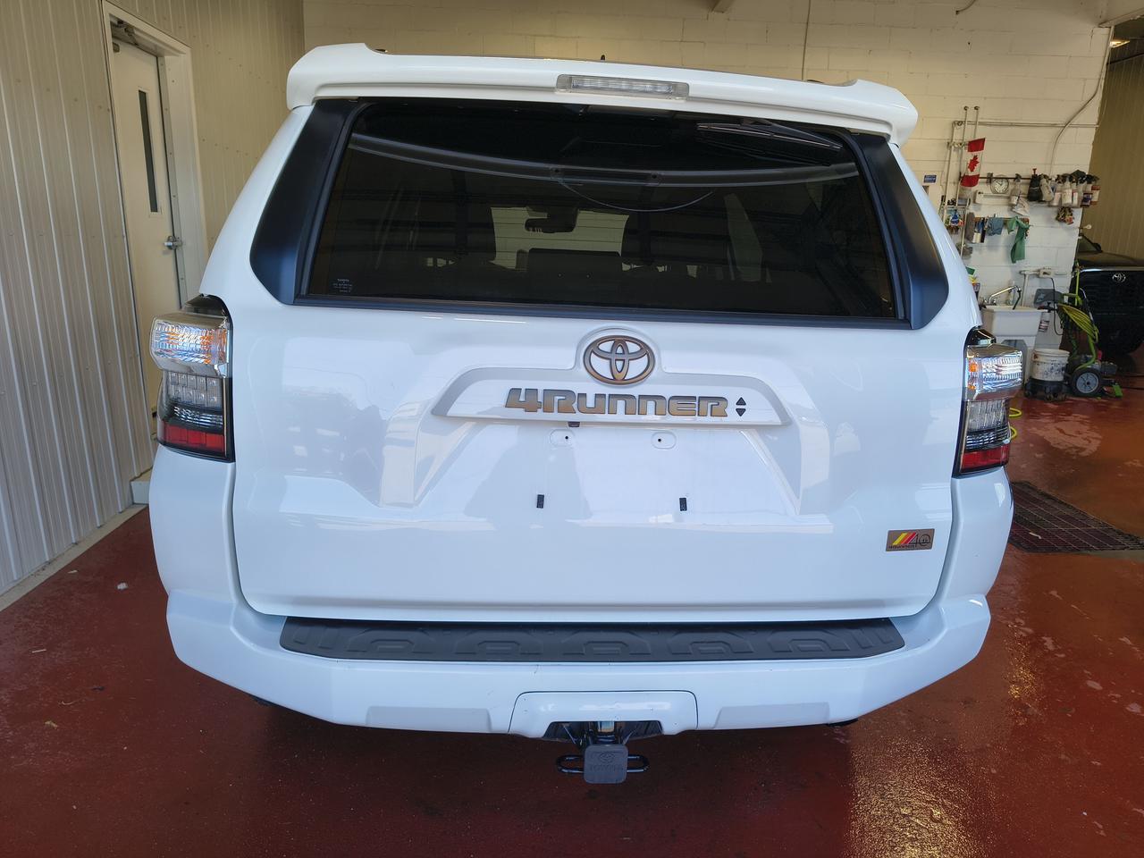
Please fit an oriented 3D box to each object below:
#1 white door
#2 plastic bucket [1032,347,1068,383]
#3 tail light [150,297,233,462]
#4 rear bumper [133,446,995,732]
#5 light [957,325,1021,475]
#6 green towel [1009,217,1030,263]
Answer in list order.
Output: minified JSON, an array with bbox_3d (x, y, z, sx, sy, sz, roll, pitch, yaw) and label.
[{"bbox_3d":[-2.463,-1.066,4.506,0.050,2.170,0.890,0,14,-3],"label":"white door"},{"bbox_3d":[4.690,-0.595,7.790,0.300,0.330,0.300,1,14,0],"label":"plastic bucket"},{"bbox_3d":[-0.754,-0.112,1.624,0.190,0.335,0.260,1,14,-6],"label":"tail light"},{"bbox_3d":[0.062,0.289,1.766,1.880,0.470,0.570,1,14,-6],"label":"rear bumper"},{"bbox_3d":[0.908,-0.074,1.791,0.190,0.335,0.260,1,14,-6],"label":"light"},{"bbox_3d":[4.512,-1.912,8.040,0.240,0.462,0.080,0,14,-3],"label":"green towel"}]

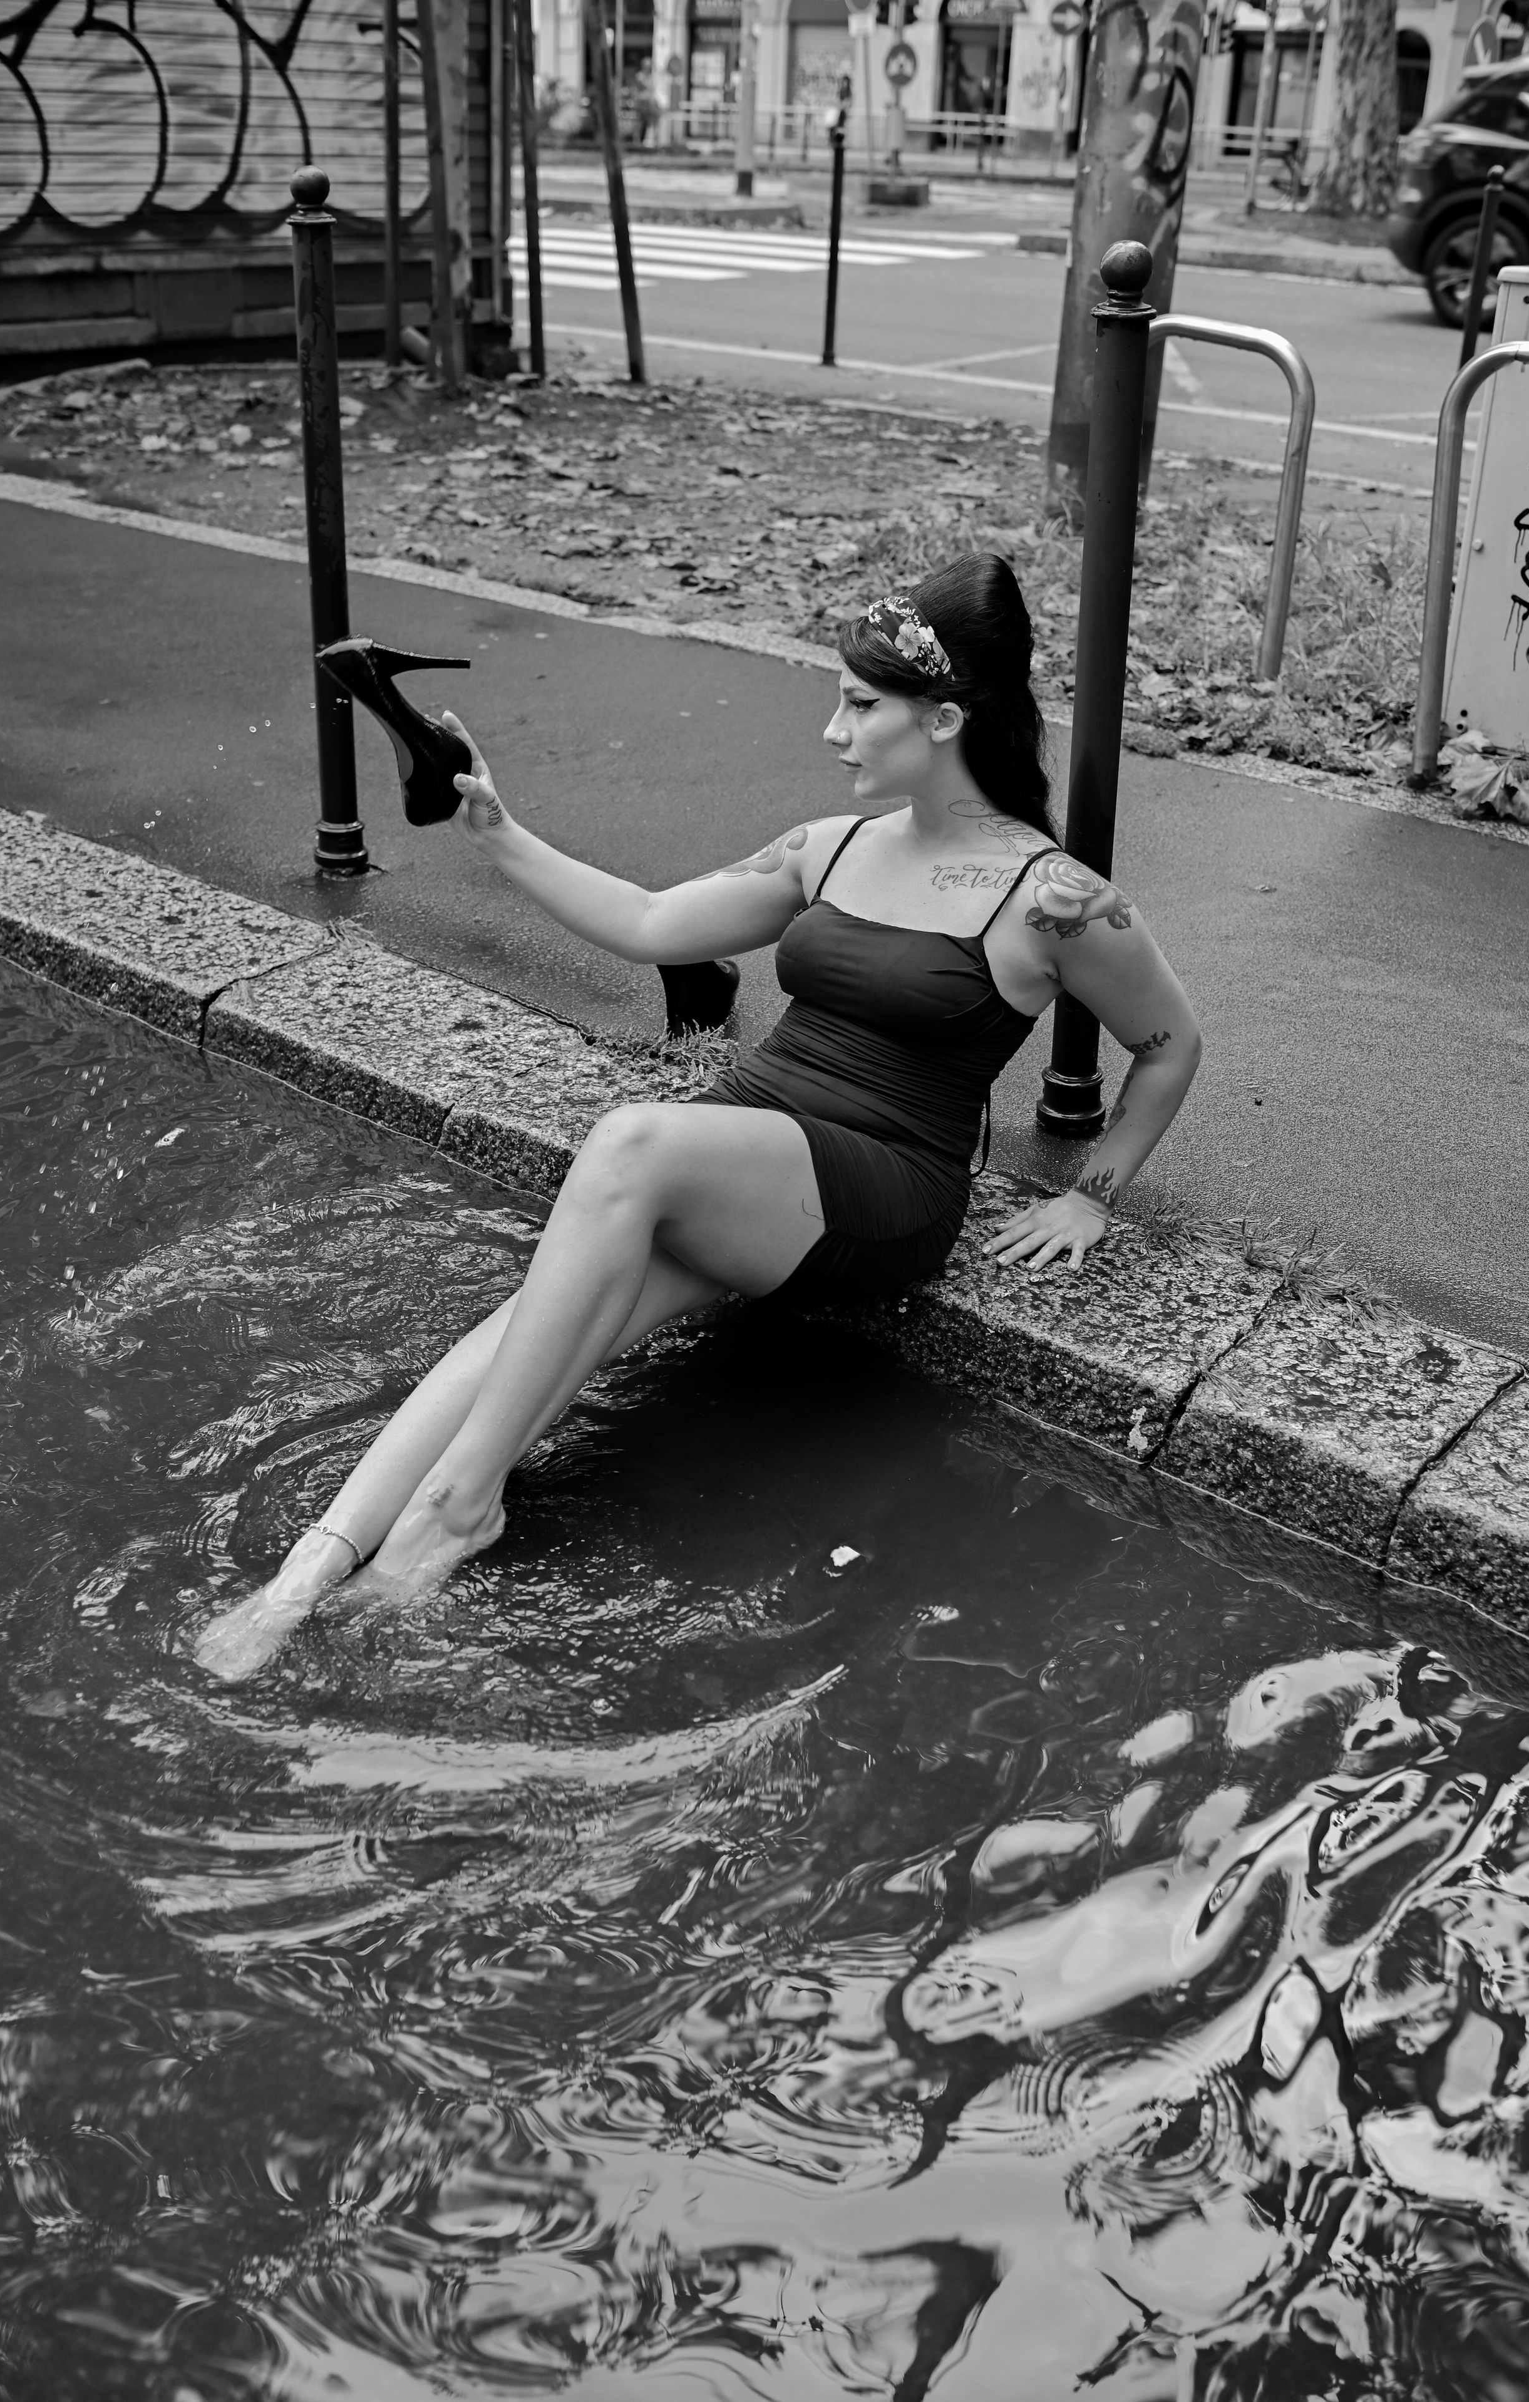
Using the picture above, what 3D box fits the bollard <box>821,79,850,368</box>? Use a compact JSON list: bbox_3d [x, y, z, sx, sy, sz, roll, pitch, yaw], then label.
[{"bbox_3d":[0.340,-4.585,11.116,0.080,1.150,0.080,2,26,-1],"label":"bollard"}]

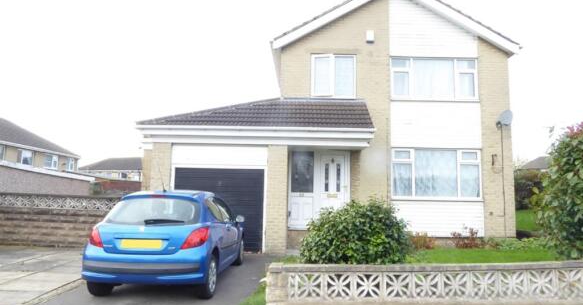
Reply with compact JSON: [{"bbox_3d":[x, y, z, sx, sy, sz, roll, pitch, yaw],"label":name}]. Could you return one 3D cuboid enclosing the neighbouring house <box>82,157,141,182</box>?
[{"bbox_3d":[-24.636,4.346,62.303,12.000,6.930,8.000,1,-7,1],"label":"neighbouring house"}]

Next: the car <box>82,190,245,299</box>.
[{"bbox_3d":[-1.831,1.430,7.063,1.770,1.470,4.020,1,-5,2],"label":"car"}]

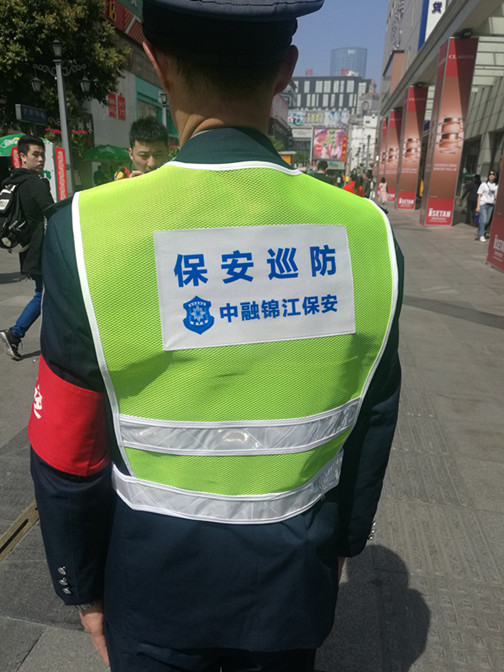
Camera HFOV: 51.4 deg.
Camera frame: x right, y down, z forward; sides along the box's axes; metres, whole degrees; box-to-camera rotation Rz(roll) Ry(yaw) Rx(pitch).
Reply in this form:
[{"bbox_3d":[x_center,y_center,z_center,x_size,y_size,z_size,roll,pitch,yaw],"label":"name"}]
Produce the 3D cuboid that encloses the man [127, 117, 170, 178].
[{"bbox_3d":[-0.461,-0.130,2.524,0.500,1.720,0.330,-5,18,-17],"label":"man"}]

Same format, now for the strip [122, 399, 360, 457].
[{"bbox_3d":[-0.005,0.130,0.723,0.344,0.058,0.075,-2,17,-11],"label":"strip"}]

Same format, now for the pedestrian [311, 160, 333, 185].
[{"bbox_3d":[1.013,-1.732,7.832,0.480,1.720,0.300,0,17,-3],"label":"pedestrian"}]

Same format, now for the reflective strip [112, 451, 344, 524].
[{"bbox_3d":[-0.031,0.233,0.794,0.363,0.060,0.115,-1,17,-7],"label":"reflective strip"}]

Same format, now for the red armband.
[{"bbox_3d":[-0.261,0.097,0.737,0.115,0.140,0.130,7,17,-3],"label":"red armband"}]

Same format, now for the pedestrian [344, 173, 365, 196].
[{"bbox_3d":[2.283,-2.885,11.866,0.460,1.600,0.300,1,17,0],"label":"pedestrian"}]

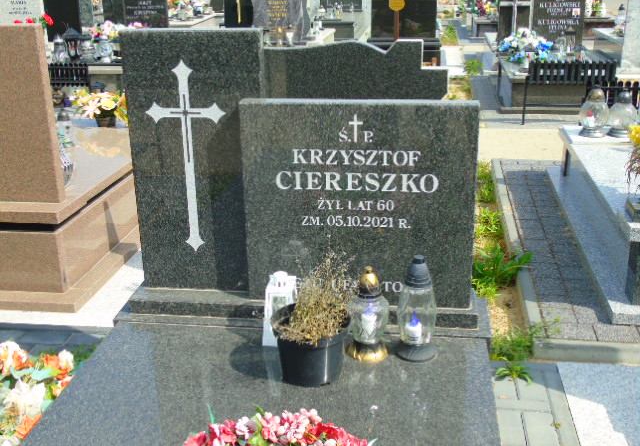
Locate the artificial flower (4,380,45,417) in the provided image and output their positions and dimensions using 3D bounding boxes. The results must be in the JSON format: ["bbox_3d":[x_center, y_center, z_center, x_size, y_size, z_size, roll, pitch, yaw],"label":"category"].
[{"bbox_3d":[-0.906,0.536,2.260,0.120,0.090,0.110,2,20,9],"label":"artificial flower"}]

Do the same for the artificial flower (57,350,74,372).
[{"bbox_3d":[-0.811,0.439,2.362,0.055,0.060,0.055,2,20,7],"label":"artificial flower"}]

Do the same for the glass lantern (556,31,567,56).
[{"bbox_3d":[2.676,-1.983,8.162,0.108,0.251,0.108,2,20,9],"label":"glass lantern"}]

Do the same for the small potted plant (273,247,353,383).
[{"bbox_3d":[-0.021,0.238,1.741,0.195,0.272,0.195,2,20,9],"label":"small potted plant"}]

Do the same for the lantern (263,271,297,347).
[{"bbox_3d":[-0.117,0.246,2.195,0.108,0.212,0.108,2,20,7],"label":"lantern"}]

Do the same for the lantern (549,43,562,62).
[{"bbox_3d":[2.273,-1.631,7.137,0.145,0.200,0.145,2,20,7],"label":"lantern"}]

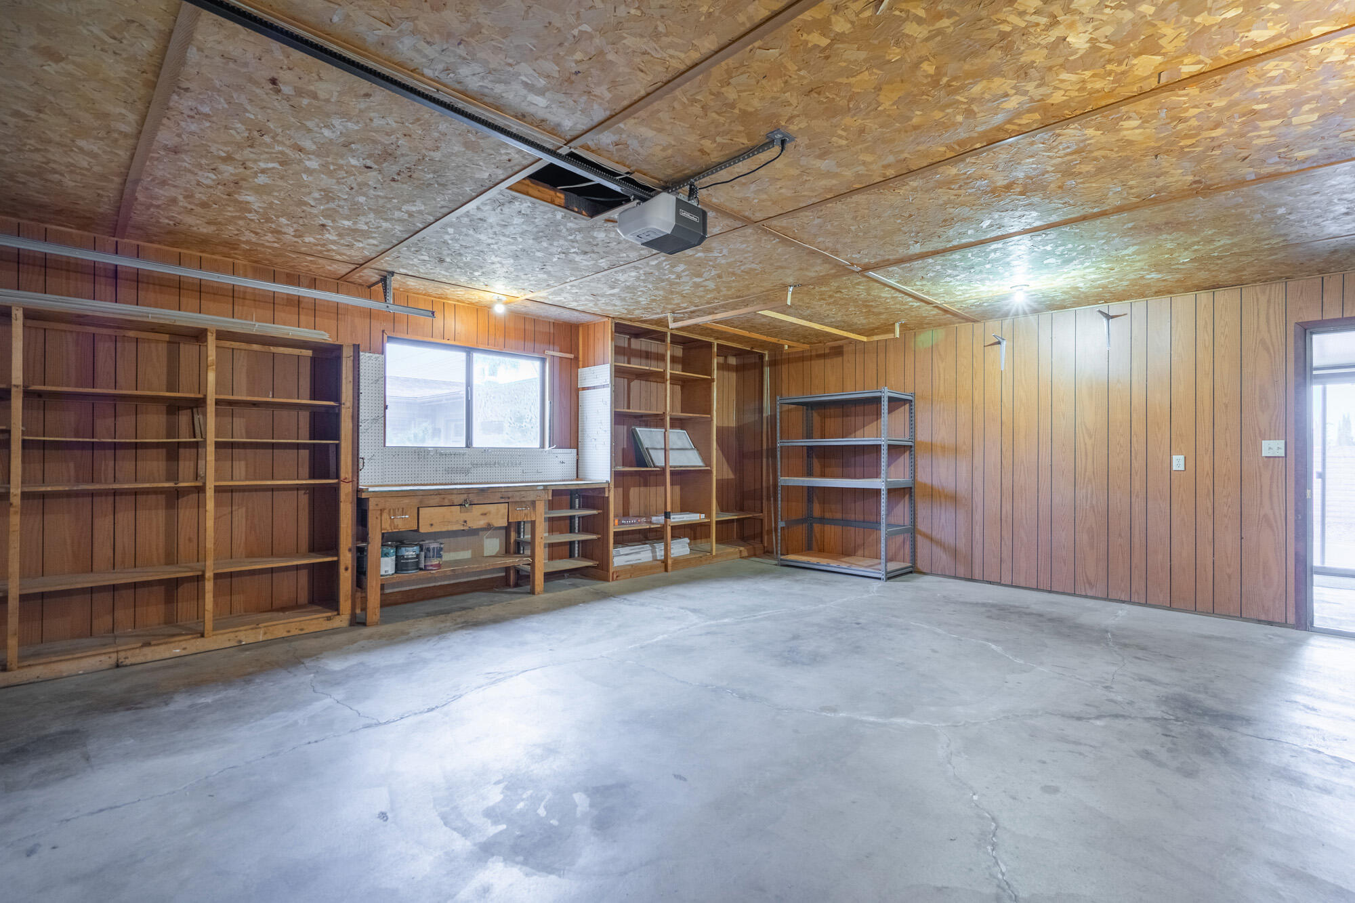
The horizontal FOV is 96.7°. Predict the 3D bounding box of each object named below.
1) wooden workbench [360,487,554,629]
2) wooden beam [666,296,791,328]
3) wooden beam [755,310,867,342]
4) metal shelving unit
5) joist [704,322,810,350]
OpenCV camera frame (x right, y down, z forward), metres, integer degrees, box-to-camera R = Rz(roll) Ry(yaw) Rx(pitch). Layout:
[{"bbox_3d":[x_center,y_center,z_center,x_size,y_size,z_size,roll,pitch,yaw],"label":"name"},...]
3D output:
[{"bbox_3d":[-1.782,0.739,4.793,0.479,0.934,1.508,0,0,45],"label":"wooden workbench"},{"bbox_3d":[0.401,-1.114,4.923,1.251,0.038,0.048,0,0,45],"label":"wooden beam"},{"bbox_3d":[1.233,-1.109,5.333,0.048,0.038,1.736,0,0,45],"label":"wooden beam"},{"bbox_3d":[1.738,0.314,6.305,1.218,1.823,0.634,0,0,45],"label":"metal shelving unit"},{"bbox_3d":[0.786,-1.109,5.801,0.048,0.038,1.748,0,0,45],"label":"joist"}]

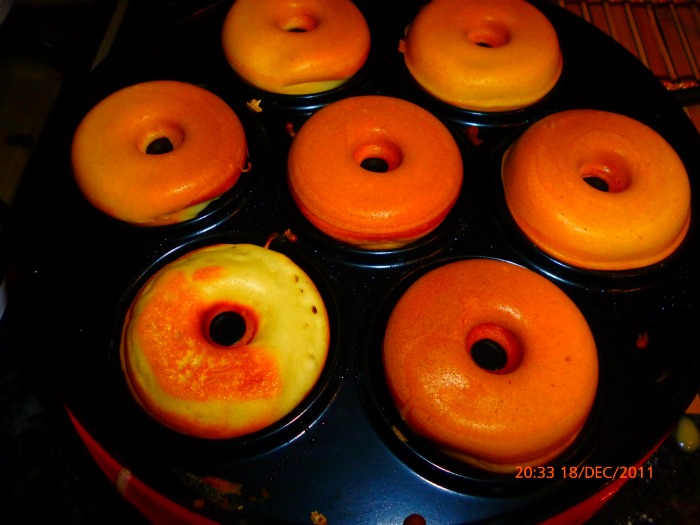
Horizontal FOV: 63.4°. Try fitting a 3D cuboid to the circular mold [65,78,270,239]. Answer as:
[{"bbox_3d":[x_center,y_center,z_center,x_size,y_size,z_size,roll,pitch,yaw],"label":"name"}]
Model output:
[{"bbox_3d":[-0.080,-0.044,0.250,0.086,0.019,0.086,1,60,-1],"label":"circular mold"}]

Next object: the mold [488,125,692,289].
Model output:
[{"bbox_3d":[0.100,-0.023,0.242,0.086,0.019,0.086,1,60,-1],"label":"mold"}]

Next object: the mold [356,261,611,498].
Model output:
[{"bbox_3d":[0.046,0.040,0.204,0.086,0.019,0.086,1,60,-1],"label":"mold"}]

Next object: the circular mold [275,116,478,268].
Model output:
[{"bbox_3d":[0.011,-0.033,0.246,0.086,0.019,0.086,1,60,-1],"label":"circular mold"}]

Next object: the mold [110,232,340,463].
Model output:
[{"bbox_3d":[-0.043,0.030,0.208,0.086,0.019,0.086,1,60,-1],"label":"mold"}]

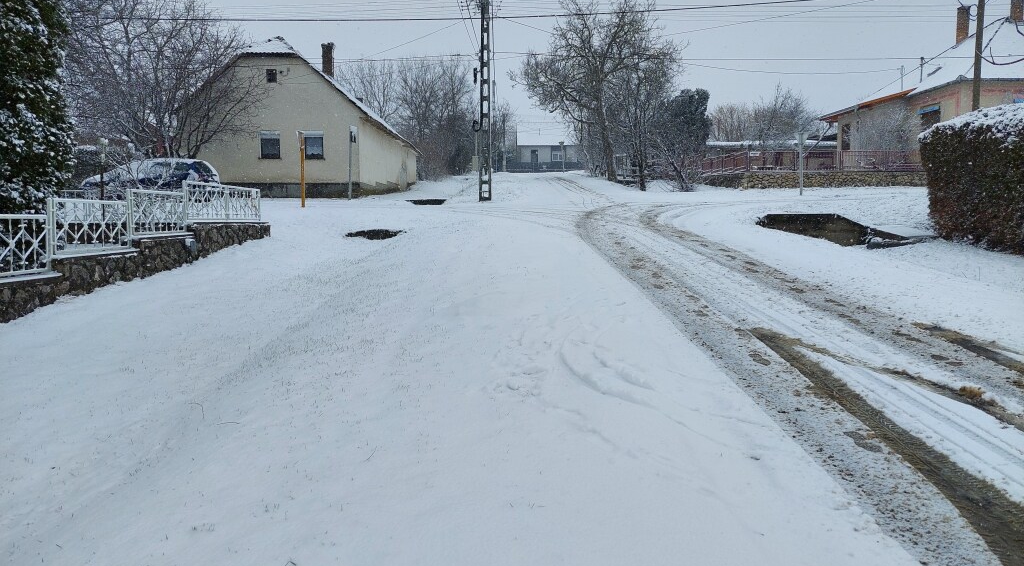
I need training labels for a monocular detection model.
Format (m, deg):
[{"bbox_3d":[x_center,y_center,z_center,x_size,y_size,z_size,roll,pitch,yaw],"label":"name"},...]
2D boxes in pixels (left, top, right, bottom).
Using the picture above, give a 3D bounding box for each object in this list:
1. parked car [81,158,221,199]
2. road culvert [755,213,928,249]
[{"bbox_3d":[-12.127,-3.468,23.786,4.200,1.500,1.760,1,5,7],"label":"parked car"},{"bbox_3d":[8.010,-1.412,17.946,3.800,0.950,2.300,1,5,7],"label":"road culvert"}]

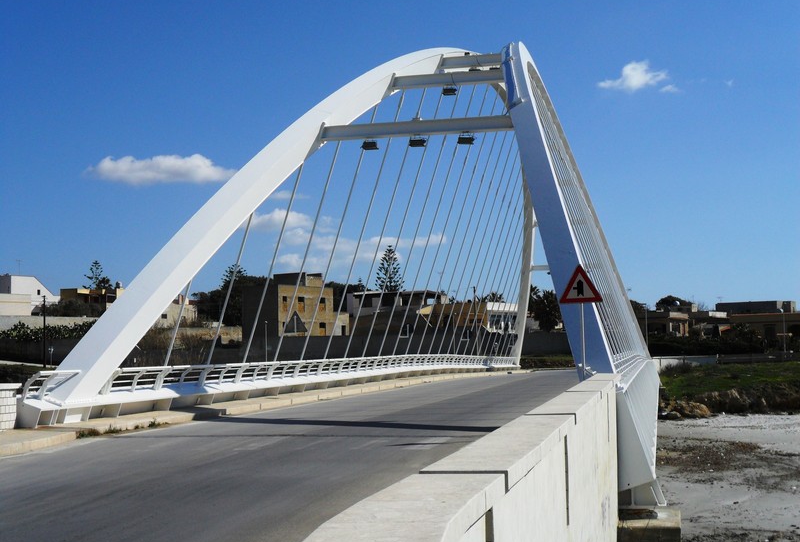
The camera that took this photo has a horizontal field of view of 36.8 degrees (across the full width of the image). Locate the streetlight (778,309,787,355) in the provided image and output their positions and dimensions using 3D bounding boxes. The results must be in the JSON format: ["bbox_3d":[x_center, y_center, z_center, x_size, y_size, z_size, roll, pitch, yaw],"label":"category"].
[{"bbox_3d":[43.900,7.350,138.000,0.700,6.200,0.250,0,-4,-18],"label":"streetlight"}]

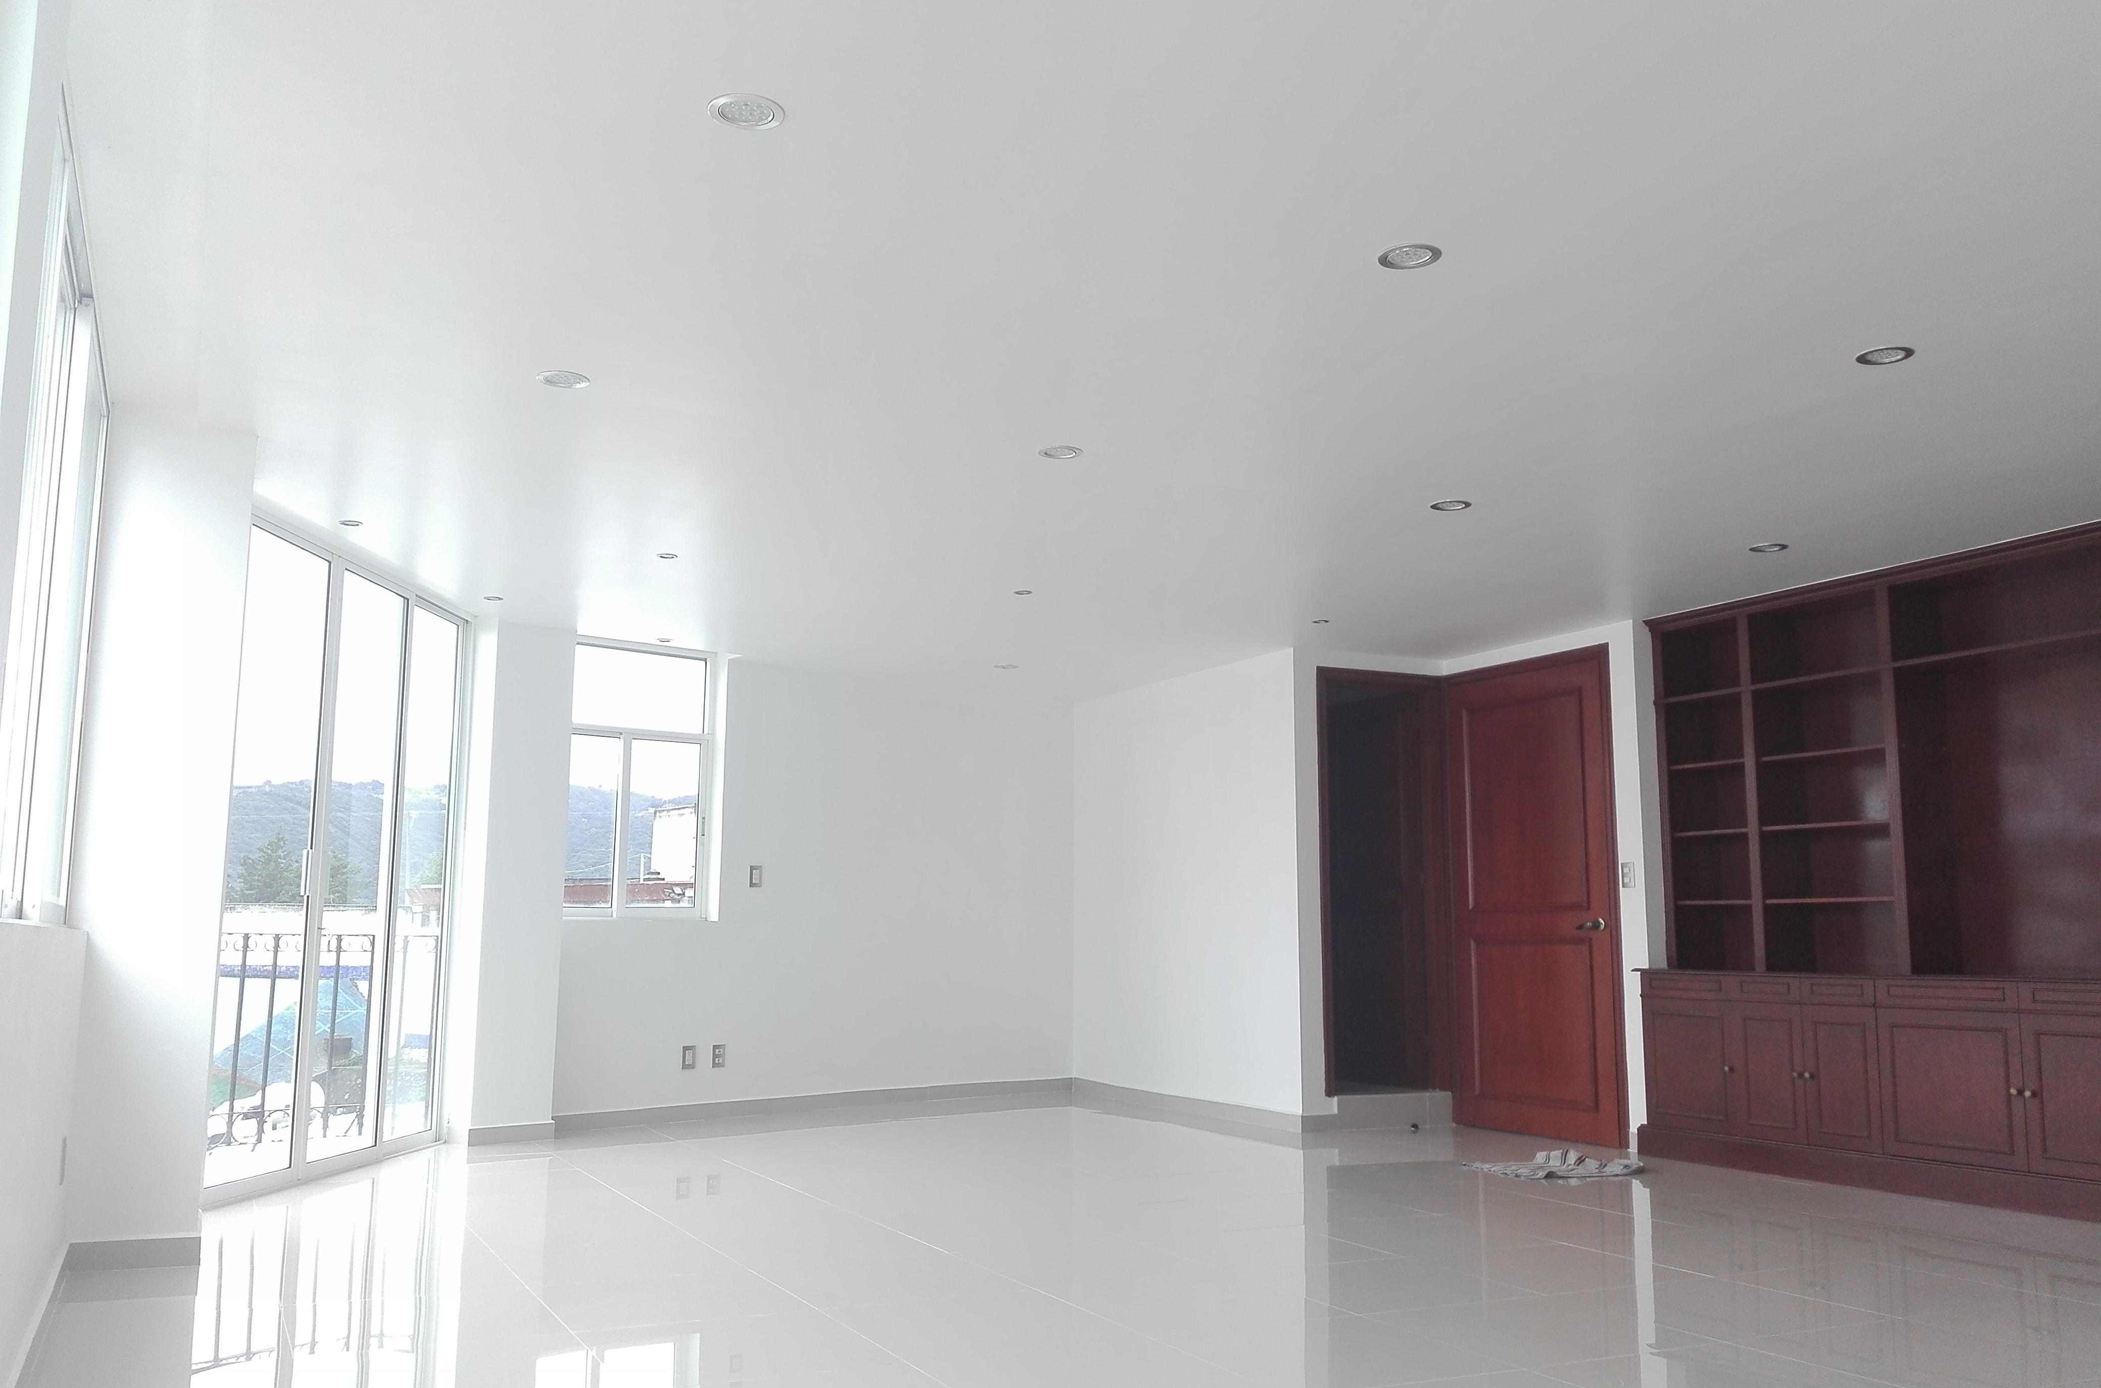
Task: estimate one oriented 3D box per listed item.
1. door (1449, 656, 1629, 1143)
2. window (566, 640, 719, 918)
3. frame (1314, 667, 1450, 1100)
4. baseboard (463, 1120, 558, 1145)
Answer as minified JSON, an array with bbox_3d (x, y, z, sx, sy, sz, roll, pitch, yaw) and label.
[{"bbox_3d":[2.415,1.015,8.217,0.080,2.341,1.100,5,-10,-30],"label":"door"},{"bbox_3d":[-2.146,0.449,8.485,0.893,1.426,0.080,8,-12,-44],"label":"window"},{"bbox_3d":[1.735,0.972,8.616,0.787,2.191,0.120,4,-9,-24],"label":"frame"},{"bbox_3d":[-2.497,2.050,7.615,0.398,0.083,0.020,7,-11,-36],"label":"baseboard"}]

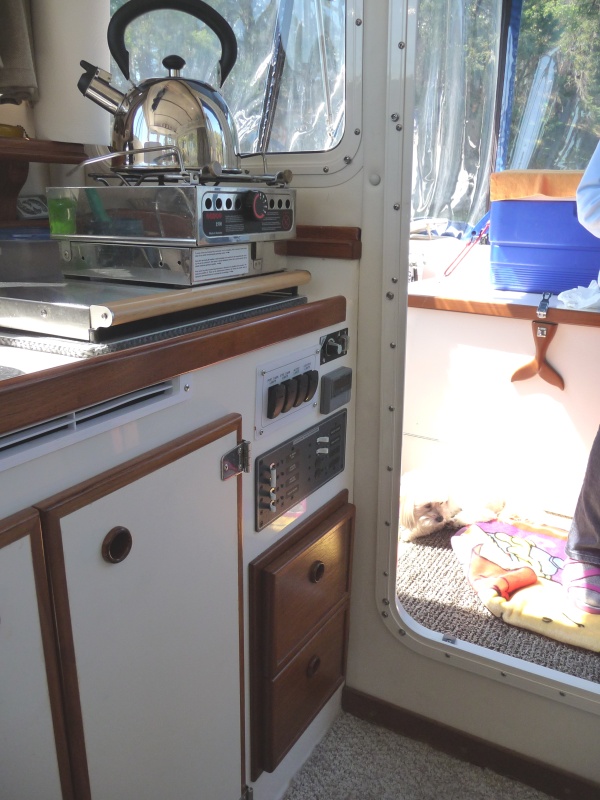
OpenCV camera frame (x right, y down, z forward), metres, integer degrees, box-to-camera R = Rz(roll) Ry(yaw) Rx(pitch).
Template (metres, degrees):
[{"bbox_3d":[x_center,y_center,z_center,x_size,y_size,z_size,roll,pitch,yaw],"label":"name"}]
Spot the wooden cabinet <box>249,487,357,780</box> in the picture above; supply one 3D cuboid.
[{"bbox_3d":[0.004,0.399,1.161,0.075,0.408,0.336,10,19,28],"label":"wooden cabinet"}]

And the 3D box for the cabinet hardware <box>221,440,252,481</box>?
[{"bbox_3d":[-0.085,0.084,0.858,0.017,0.042,0.060,10,19,28],"label":"cabinet hardware"}]

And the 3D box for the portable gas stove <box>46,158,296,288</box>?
[{"bbox_3d":[-0.183,-0.271,0.977,0.286,0.151,0.254,10,19,28],"label":"portable gas stove"}]

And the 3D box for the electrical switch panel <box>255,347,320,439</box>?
[{"bbox_3d":[-0.006,-0.014,0.981,0.021,0.107,0.192,10,19,28],"label":"electrical switch panel"}]

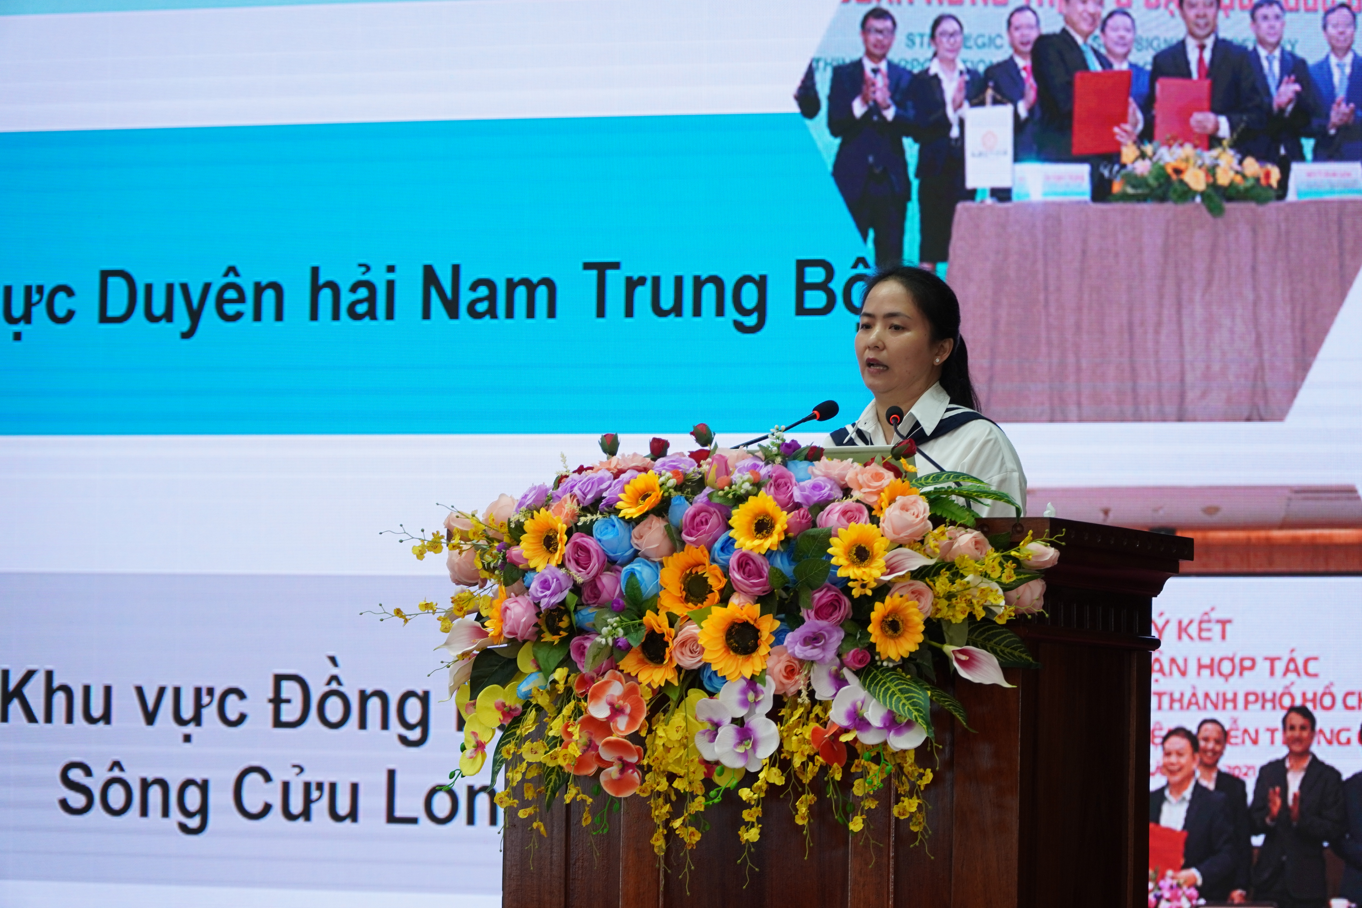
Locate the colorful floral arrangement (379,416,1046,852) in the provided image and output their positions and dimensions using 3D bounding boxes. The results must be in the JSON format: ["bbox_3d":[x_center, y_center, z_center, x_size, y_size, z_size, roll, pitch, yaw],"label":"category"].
[{"bbox_3d":[0.063,0.302,7.770,1.020,0.690,0.500,0,-2,22],"label":"colorful floral arrangement"}]

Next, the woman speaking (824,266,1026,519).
[{"bbox_3d":[0.424,0.465,8.450,0.460,1.600,0.340,-1,-3,30],"label":"woman speaking"}]

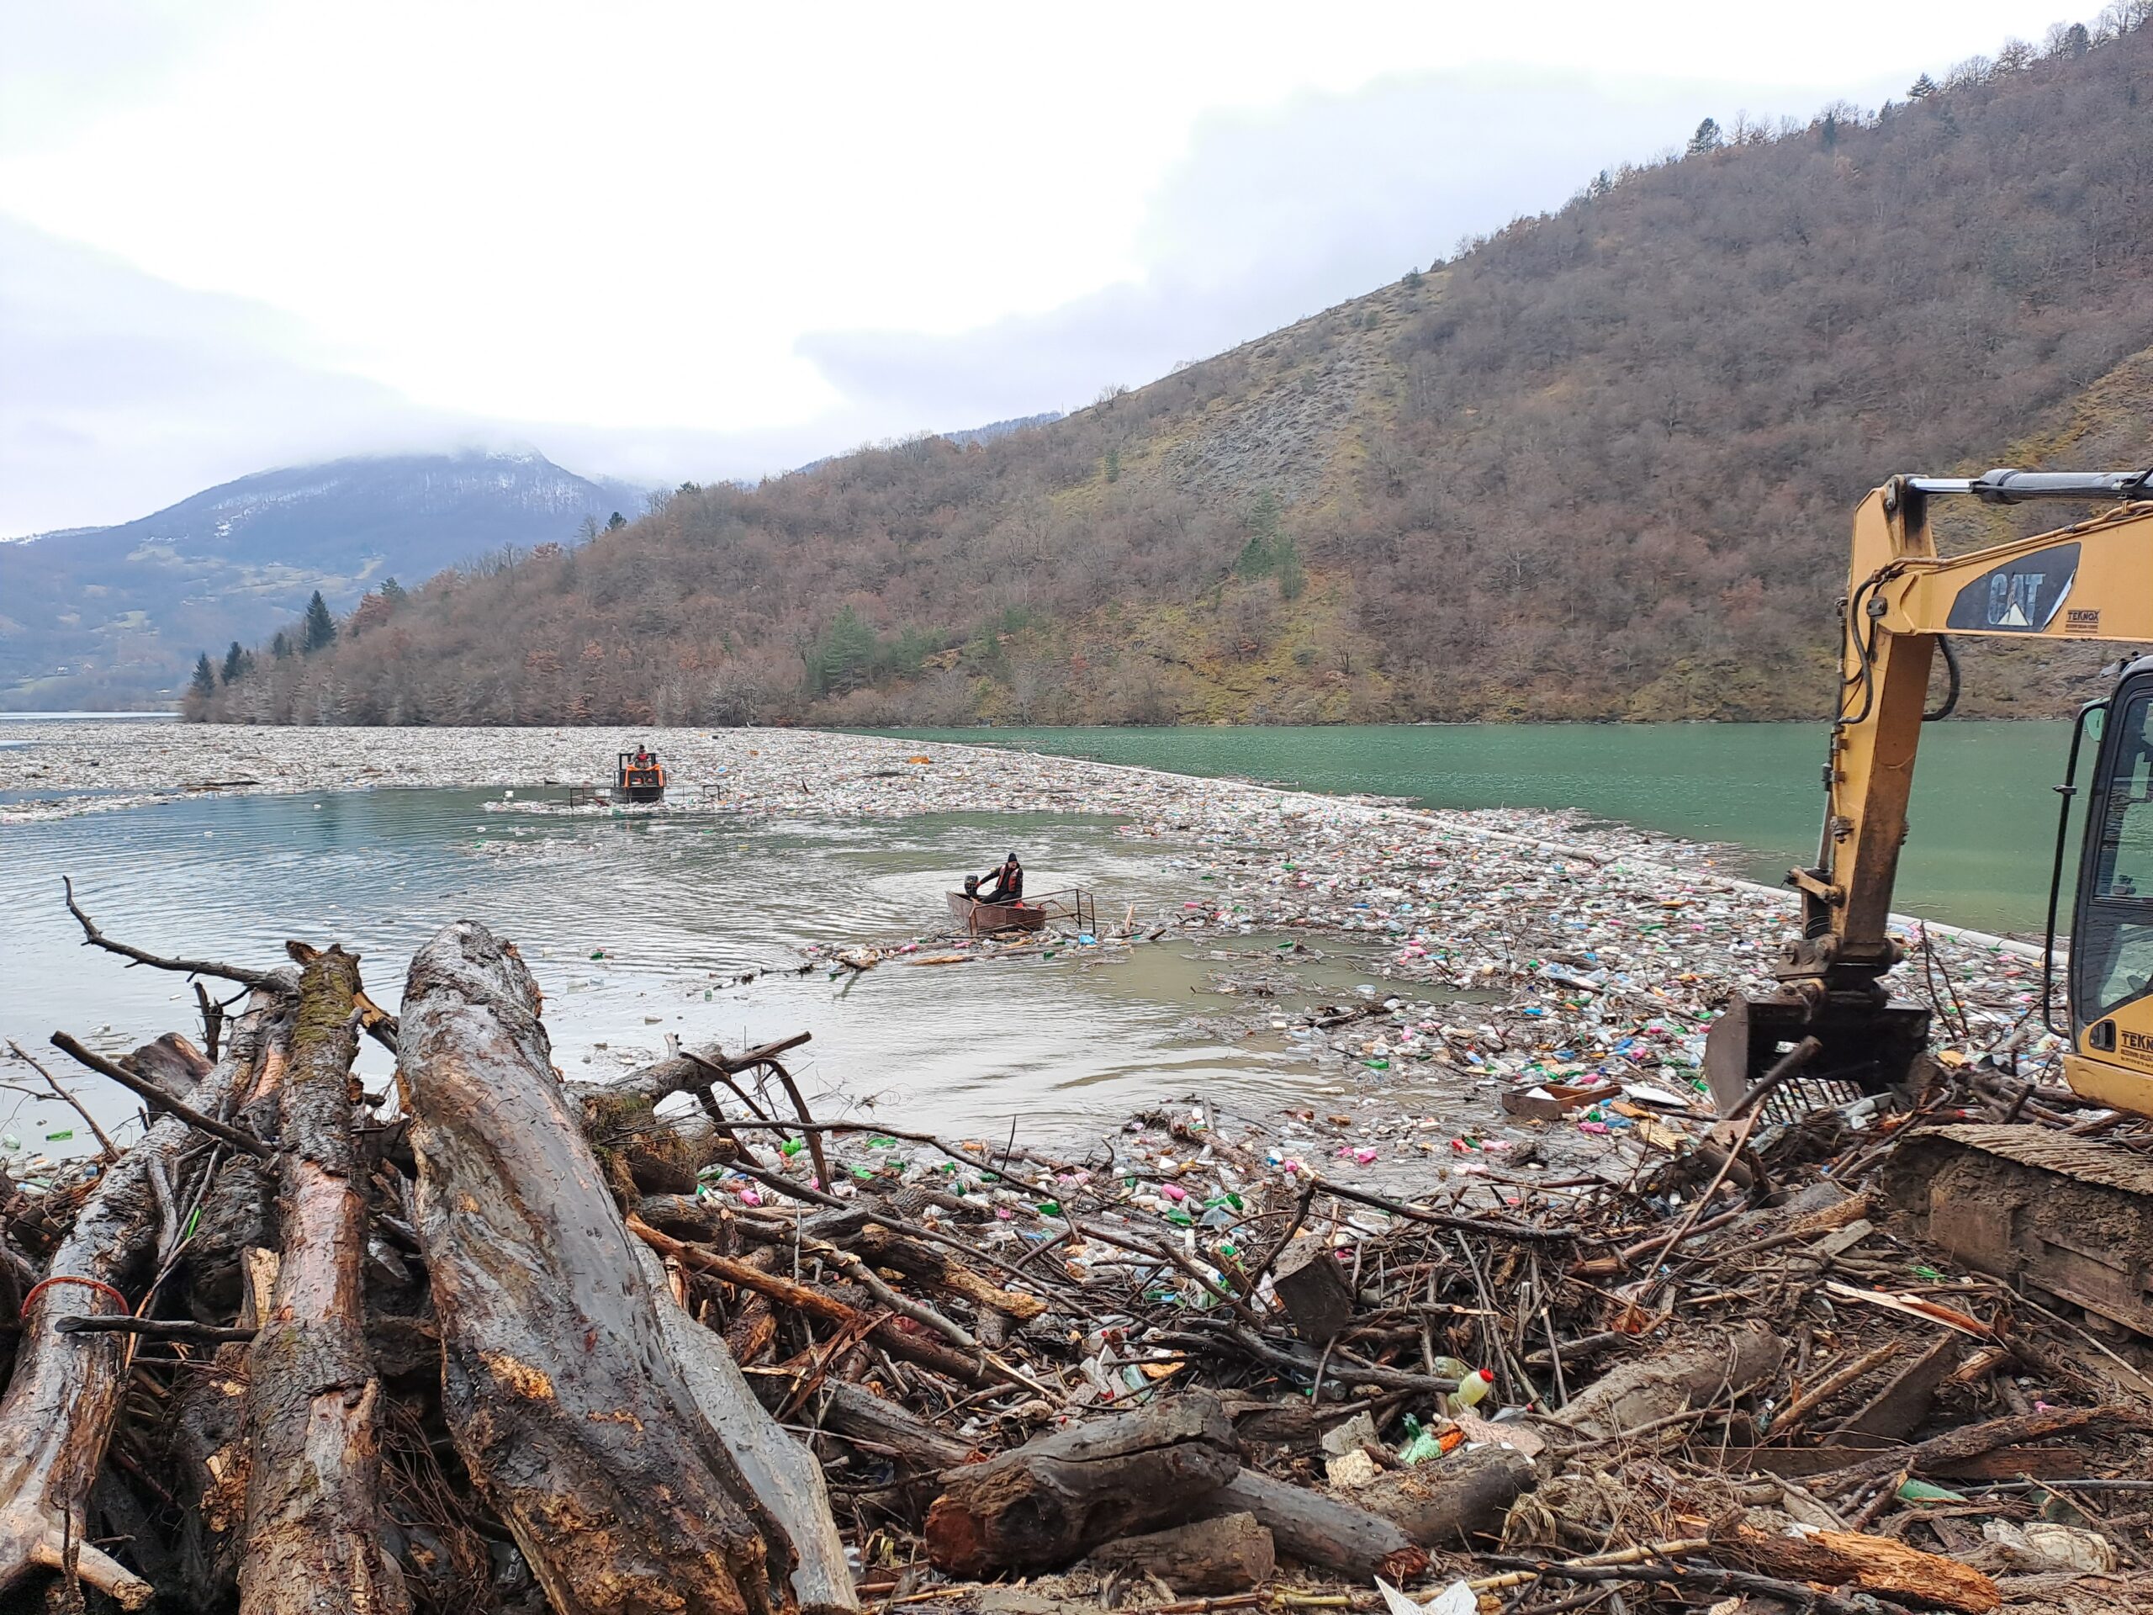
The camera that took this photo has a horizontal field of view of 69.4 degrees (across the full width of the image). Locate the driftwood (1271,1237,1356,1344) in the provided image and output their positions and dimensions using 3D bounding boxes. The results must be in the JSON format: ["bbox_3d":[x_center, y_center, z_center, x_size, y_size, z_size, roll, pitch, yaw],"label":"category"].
[{"bbox_3d":[1.003,2.053,6.600,0.260,0.290,0.260,-28,13,-8],"label":"driftwood"}]

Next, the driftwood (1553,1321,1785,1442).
[{"bbox_3d":[2.103,2.035,5.475,1.012,0.230,0.230,-1,3,-34],"label":"driftwood"}]

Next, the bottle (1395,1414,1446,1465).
[{"bbox_3d":[1.090,2.016,4.950,0.090,0.190,0.090,-22,12,0],"label":"bottle"}]

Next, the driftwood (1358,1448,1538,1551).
[{"bbox_3d":[1.113,2.045,4.625,0.586,0.220,0.220,1,3,-30],"label":"driftwood"}]

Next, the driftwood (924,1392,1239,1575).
[{"bbox_3d":[0.039,1.915,4.410,0.870,0.270,0.270,-5,6,-28],"label":"driftwood"}]

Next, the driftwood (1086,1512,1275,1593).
[{"bbox_3d":[0.277,1.977,4.125,0.472,0.165,0.165,-14,-1,19],"label":"driftwood"}]

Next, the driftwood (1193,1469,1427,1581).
[{"bbox_3d":[0.630,2.023,4.410,0.687,0.165,0.165,2,4,37],"label":"driftwood"}]

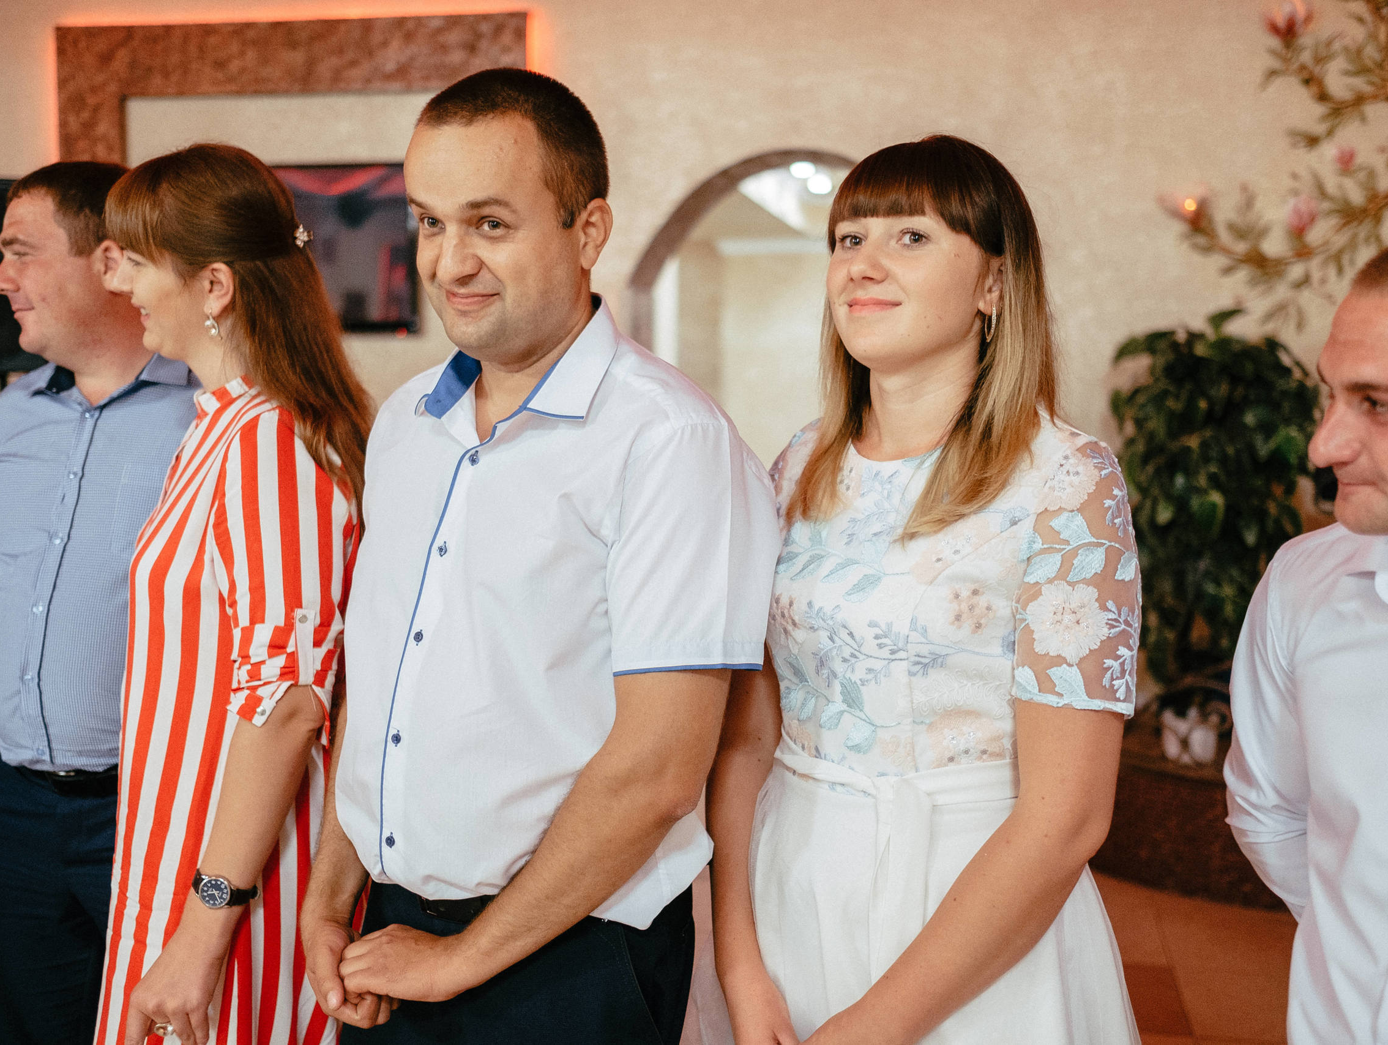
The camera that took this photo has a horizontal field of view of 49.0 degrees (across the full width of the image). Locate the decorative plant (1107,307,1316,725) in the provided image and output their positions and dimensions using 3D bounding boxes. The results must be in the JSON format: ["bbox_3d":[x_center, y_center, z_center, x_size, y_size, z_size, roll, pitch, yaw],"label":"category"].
[{"bbox_3d":[1.679,-0.010,4.900,0.620,1.290,0.580,1,5,9],"label":"decorative plant"}]

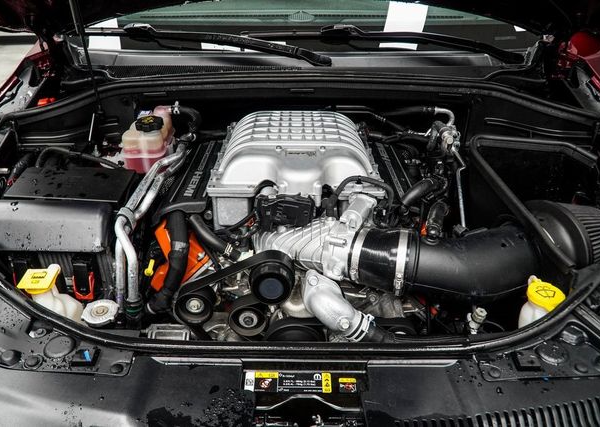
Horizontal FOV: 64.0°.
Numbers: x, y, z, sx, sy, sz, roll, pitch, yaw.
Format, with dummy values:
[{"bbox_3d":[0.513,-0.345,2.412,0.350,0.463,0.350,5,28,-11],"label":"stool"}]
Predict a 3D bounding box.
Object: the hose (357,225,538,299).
[{"bbox_3d":[0.308,0.102,1.025,0.375,0.122,0.150,2,31,-1],"label":"hose"}]

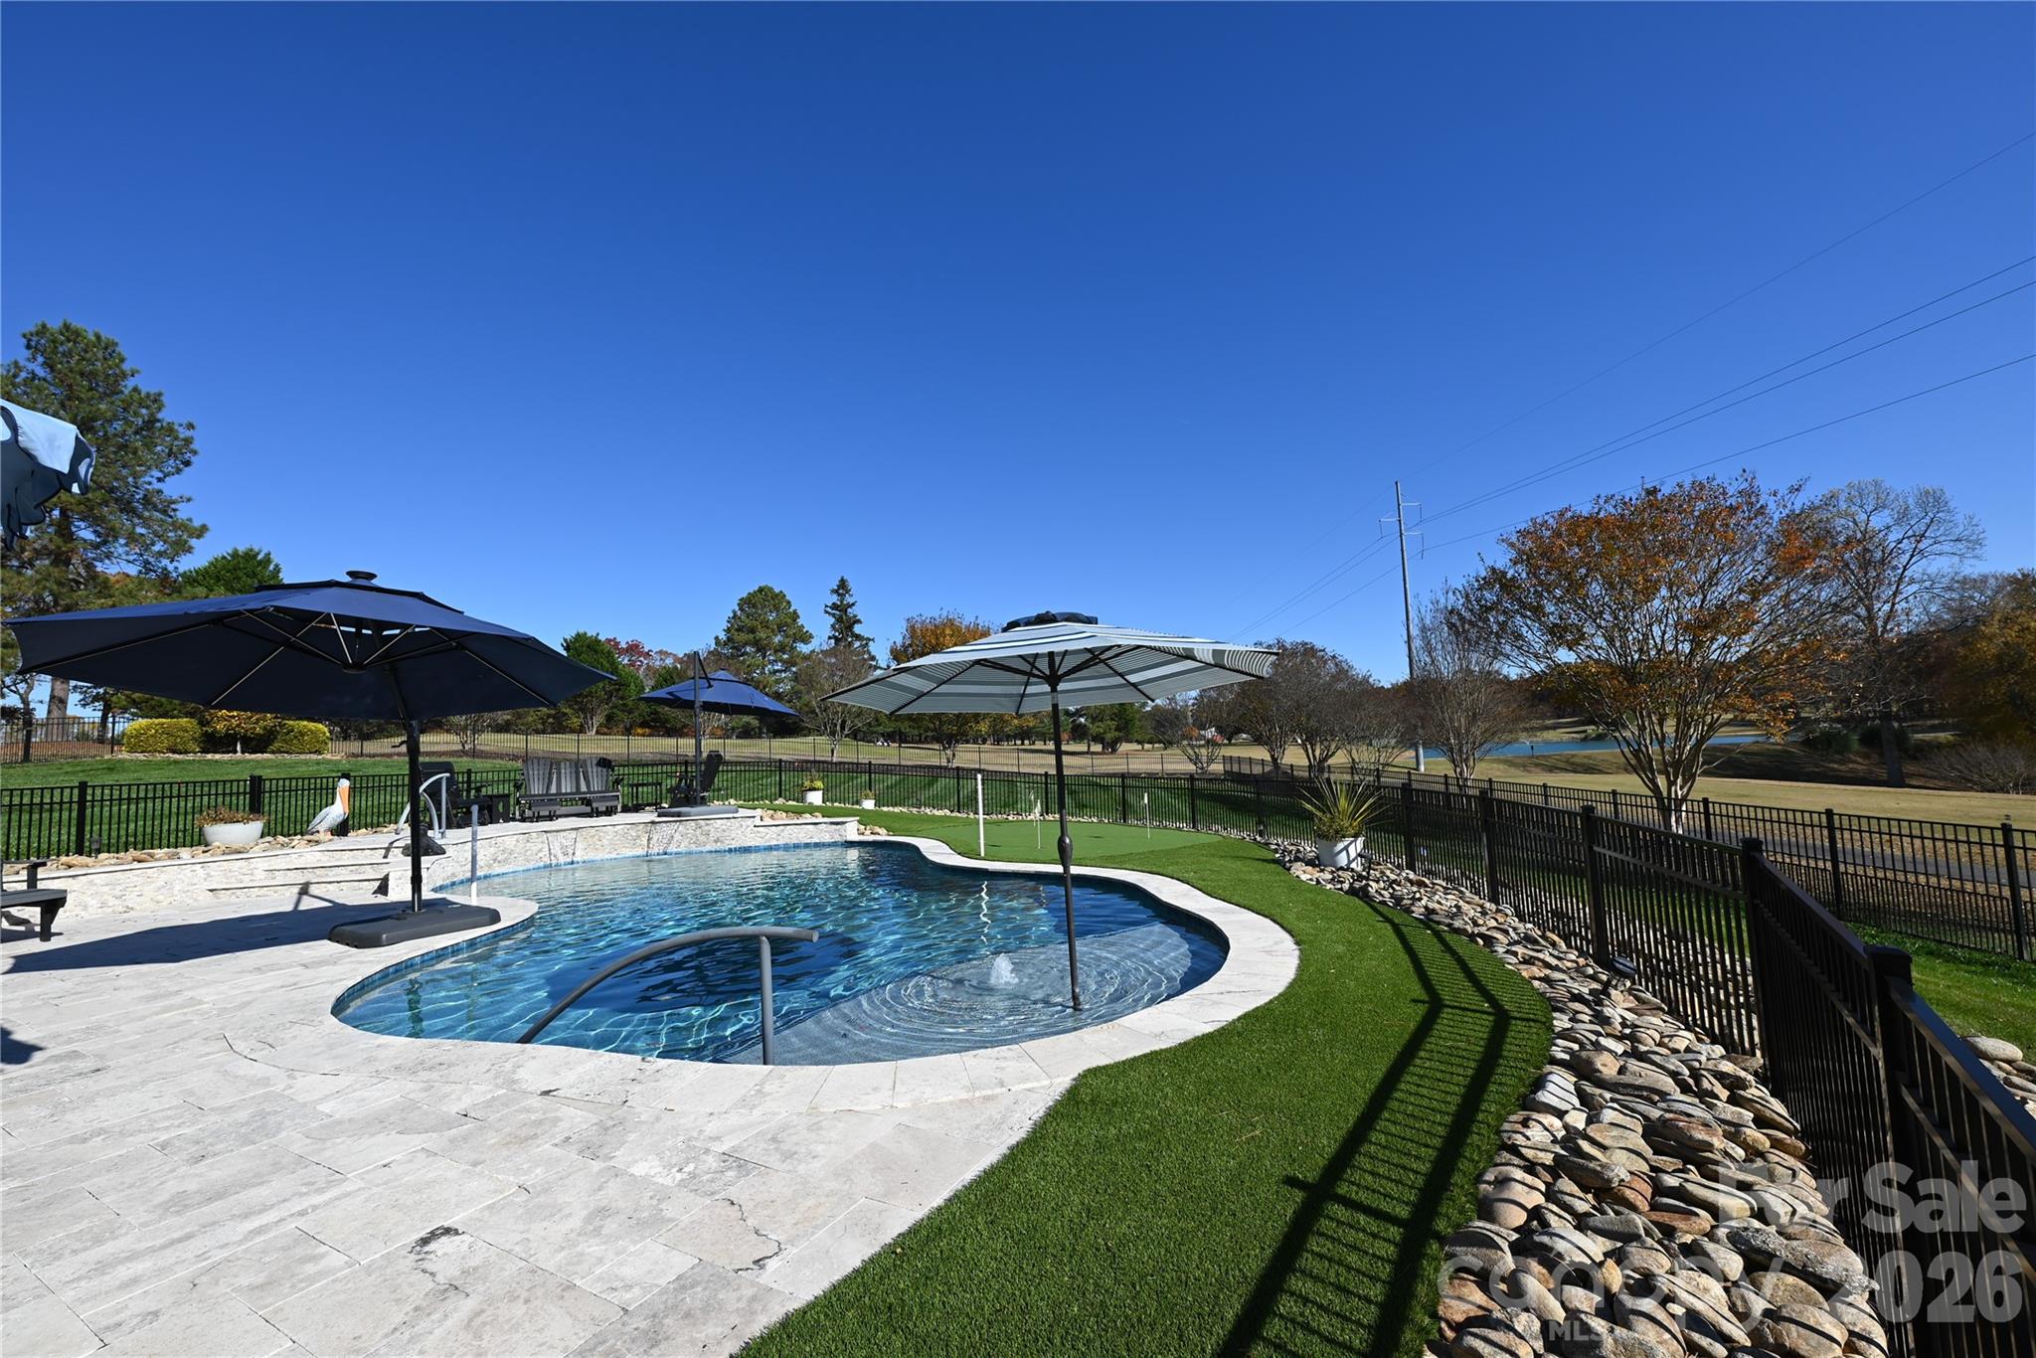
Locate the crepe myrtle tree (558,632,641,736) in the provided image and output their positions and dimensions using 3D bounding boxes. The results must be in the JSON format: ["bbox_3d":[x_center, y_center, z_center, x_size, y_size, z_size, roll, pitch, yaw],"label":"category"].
[{"bbox_3d":[-28.350,0.250,53.120,5.400,7.100,5.400,-2,-5,0],"label":"crepe myrtle tree"}]

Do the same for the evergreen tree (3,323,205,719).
[{"bbox_3d":[-44.237,-7.065,36.843,9.500,19.930,9.500,-2,-5,0],"label":"evergreen tree"}]

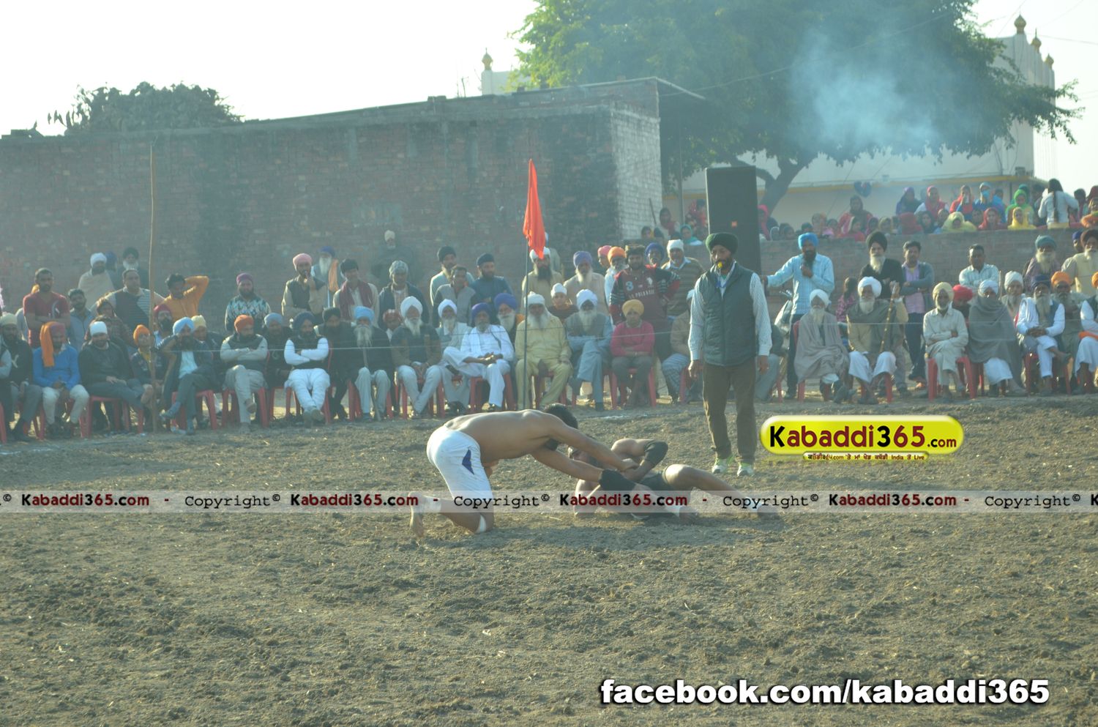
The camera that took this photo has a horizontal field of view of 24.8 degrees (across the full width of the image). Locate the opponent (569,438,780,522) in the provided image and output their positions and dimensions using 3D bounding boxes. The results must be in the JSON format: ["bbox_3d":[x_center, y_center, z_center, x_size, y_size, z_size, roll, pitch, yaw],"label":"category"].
[{"bbox_3d":[0.758,0.706,15.441,1.250,0.460,0.600,-2,-8,11],"label":"opponent"}]

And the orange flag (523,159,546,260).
[{"bbox_3d":[-0.168,-1.727,28.000,0.260,1.130,0.160,-2,2,0],"label":"orange flag"}]

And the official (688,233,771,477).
[{"bbox_3d":[1.338,-0.089,18.668,0.600,1.790,0.360,-2,2,11],"label":"official"}]

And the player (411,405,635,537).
[{"bbox_3d":[-0.162,0.626,15.137,1.360,0.730,0.560,-2,2,-8],"label":"player"}]

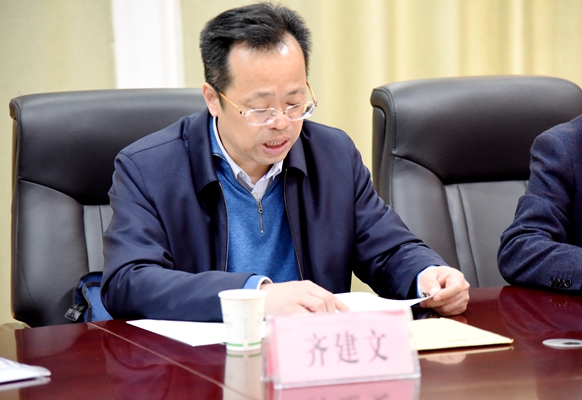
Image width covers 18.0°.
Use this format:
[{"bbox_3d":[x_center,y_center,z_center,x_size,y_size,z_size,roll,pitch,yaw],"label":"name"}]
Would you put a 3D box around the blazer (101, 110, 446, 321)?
[{"bbox_3d":[-0.083,0.120,3.295,0.570,0.570,0.470,-4,7,-22],"label":"blazer"}]

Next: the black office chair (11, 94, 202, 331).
[{"bbox_3d":[-0.224,0.352,3.465,0.620,1.100,0.680,-3,7,-17],"label":"black office chair"}]

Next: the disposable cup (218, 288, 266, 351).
[{"bbox_3d":[-0.073,0.184,2.780,0.074,0.083,0.074,-1,6,0],"label":"disposable cup"}]

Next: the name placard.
[{"bbox_3d":[0.069,0.201,2.549,0.213,0.094,0.060,-3,7,-19],"label":"name placard"}]

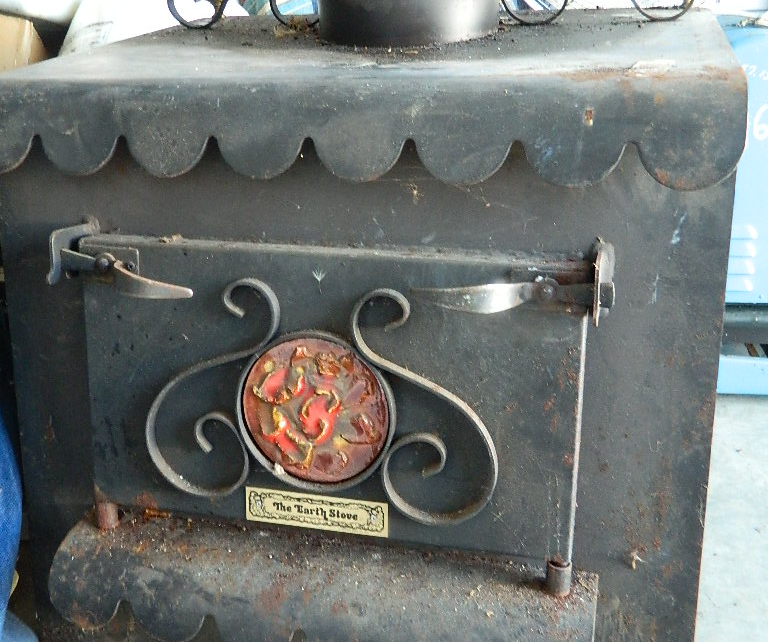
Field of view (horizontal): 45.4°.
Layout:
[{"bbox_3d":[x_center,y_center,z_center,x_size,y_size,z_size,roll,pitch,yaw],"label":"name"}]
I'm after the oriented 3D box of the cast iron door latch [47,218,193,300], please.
[{"bbox_3d":[-0.208,-0.053,0.776,0.150,0.058,0.087,4,15,14],"label":"cast iron door latch"}]

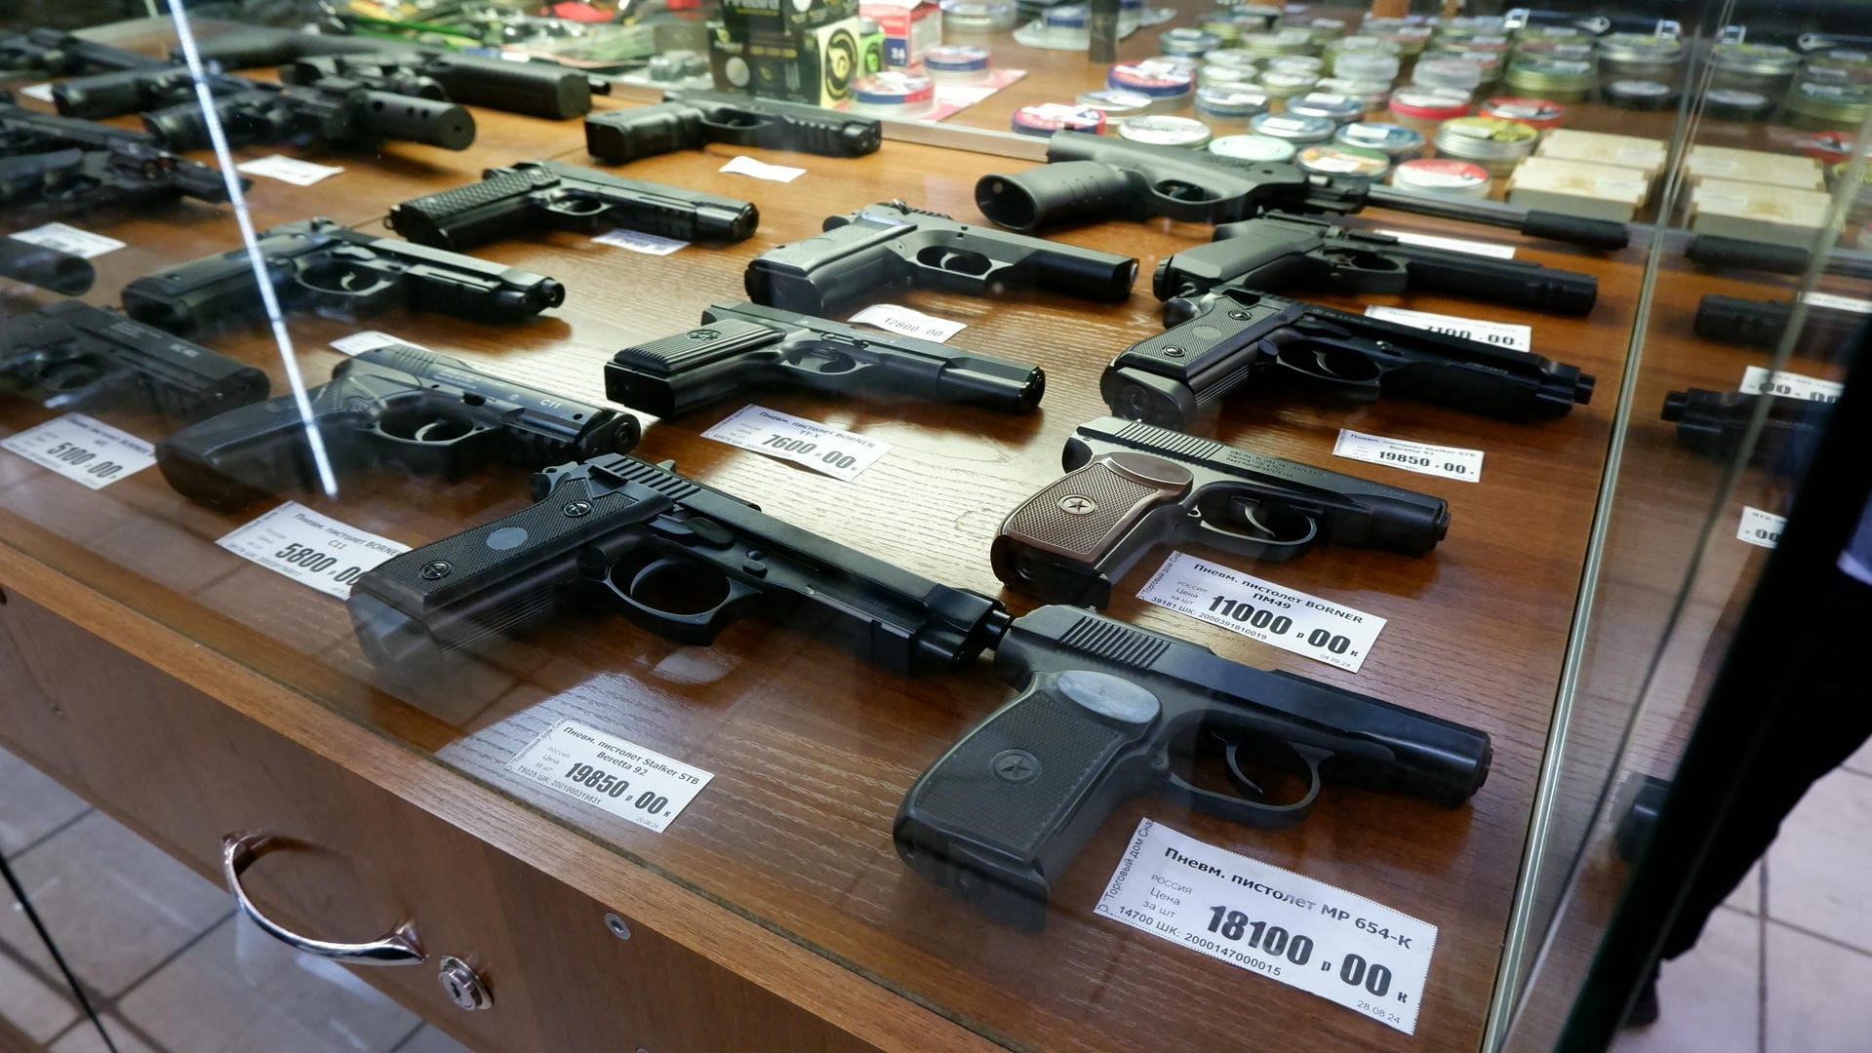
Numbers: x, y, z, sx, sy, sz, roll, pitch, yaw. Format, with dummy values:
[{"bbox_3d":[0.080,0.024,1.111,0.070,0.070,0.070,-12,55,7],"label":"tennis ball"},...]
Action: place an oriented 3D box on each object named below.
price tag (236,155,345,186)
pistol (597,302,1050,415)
[{"bbox_3d":[-0.510,-0.282,0.904,0.090,0.005,0.037,17,38,25],"label":"price tag"},{"bbox_3d":[-0.050,-0.078,0.575,0.198,0.031,0.112,14,38,19],"label":"pistol"}]

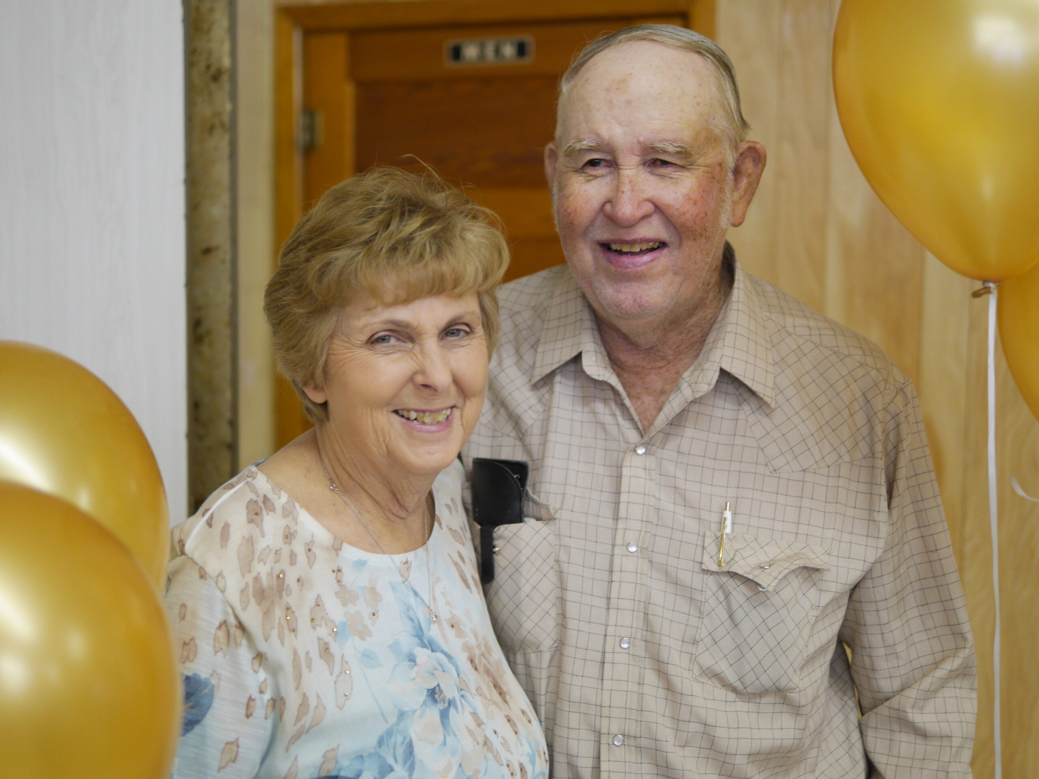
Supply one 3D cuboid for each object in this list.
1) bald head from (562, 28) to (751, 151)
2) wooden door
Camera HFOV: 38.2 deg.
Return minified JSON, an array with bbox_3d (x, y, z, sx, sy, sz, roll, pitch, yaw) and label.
[{"bbox_3d":[0.125,-0.278,1.400,0.168,0.135,0.195,1,8,16],"label":"bald head"},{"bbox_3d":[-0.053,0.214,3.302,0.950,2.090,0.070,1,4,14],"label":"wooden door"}]

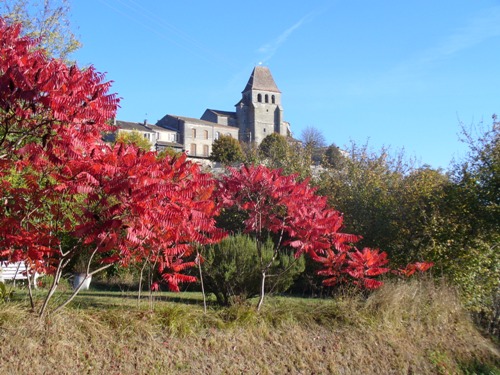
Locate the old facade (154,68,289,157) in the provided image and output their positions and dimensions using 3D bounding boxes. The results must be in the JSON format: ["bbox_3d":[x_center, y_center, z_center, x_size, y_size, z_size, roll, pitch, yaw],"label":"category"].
[{"bbox_3d":[-5.122,-13.607,134.000,24.000,18.000,13.500,2,-5,-28],"label":"old facade"}]

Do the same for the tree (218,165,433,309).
[{"bbox_3d":[1.097,0.786,11.200,3.150,2.150,2.100,0,-4,0],"label":"tree"}]

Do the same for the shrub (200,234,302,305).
[{"bbox_3d":[0.042,1.433,12.300,1.700,1.200,1.600,0,-4,0],"label":"shrub"}]

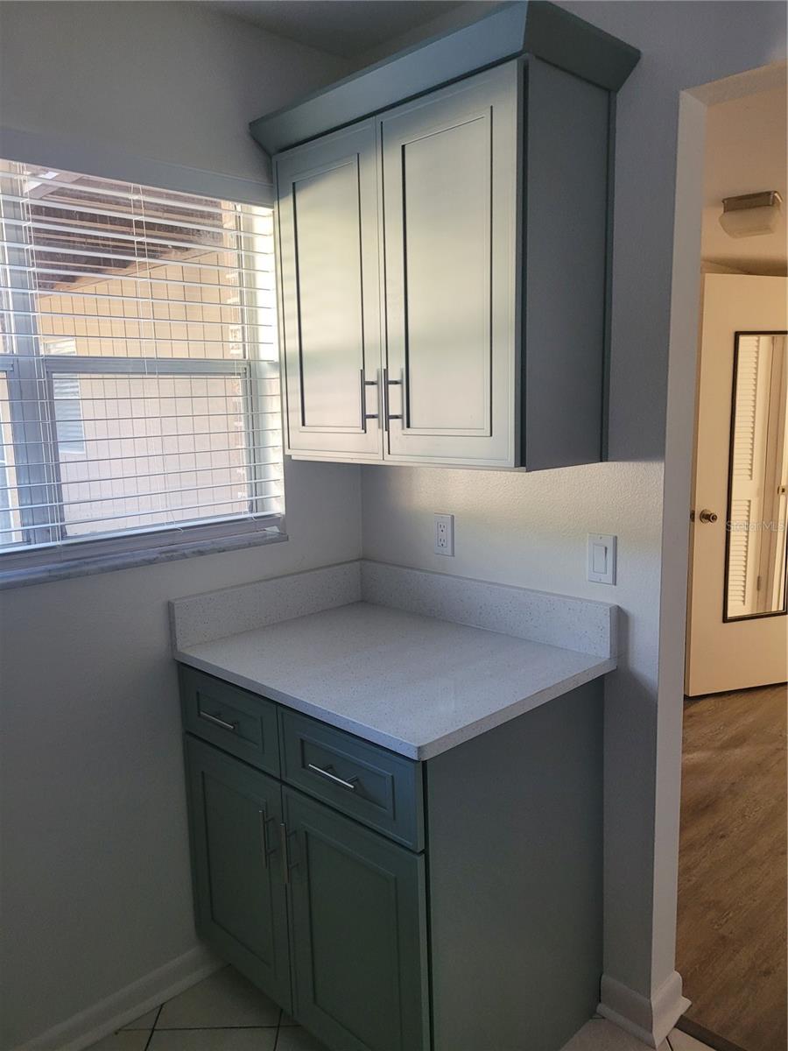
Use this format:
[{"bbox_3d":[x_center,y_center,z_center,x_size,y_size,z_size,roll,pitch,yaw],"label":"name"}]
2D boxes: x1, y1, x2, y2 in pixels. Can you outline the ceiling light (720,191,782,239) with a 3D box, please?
[{"bbox_3d":[1.755,-1.527,3.877,0.245,0.130,0.260,5,11,35],"label":"ceiling light"}]

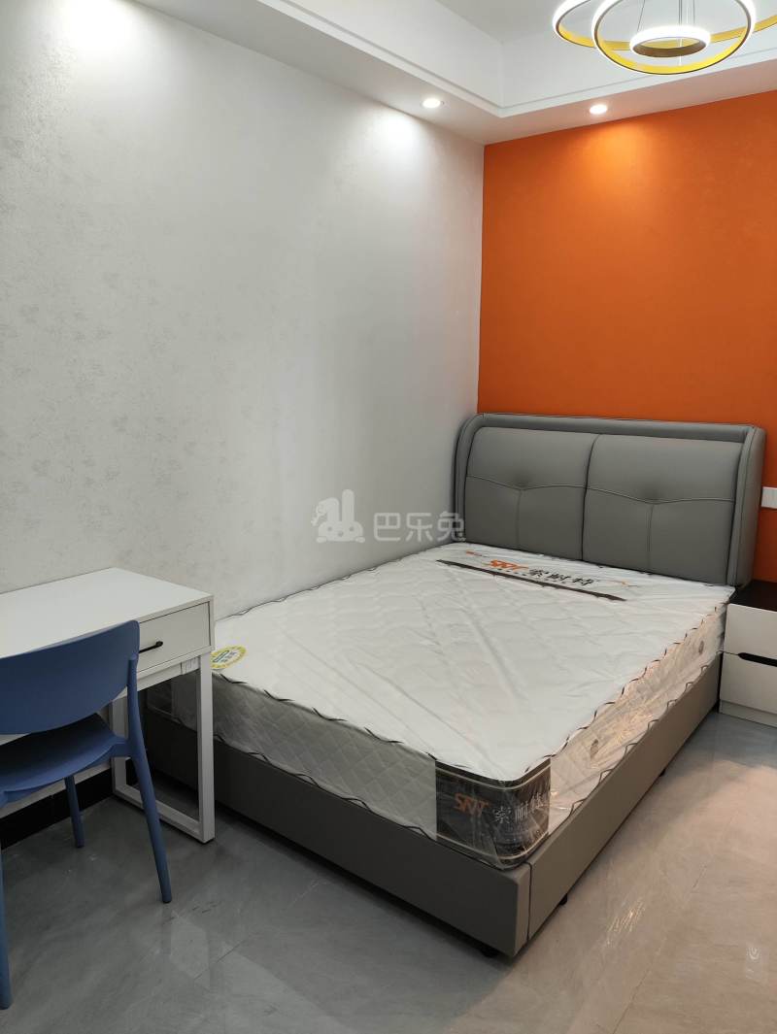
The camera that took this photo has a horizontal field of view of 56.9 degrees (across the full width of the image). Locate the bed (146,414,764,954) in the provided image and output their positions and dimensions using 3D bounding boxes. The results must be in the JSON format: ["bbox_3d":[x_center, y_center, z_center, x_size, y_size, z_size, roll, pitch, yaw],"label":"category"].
[{"bbox_3d":[0.431,0.270,2.957,1.500,1.165,2.330,8,13,37],"label":"bed"}]

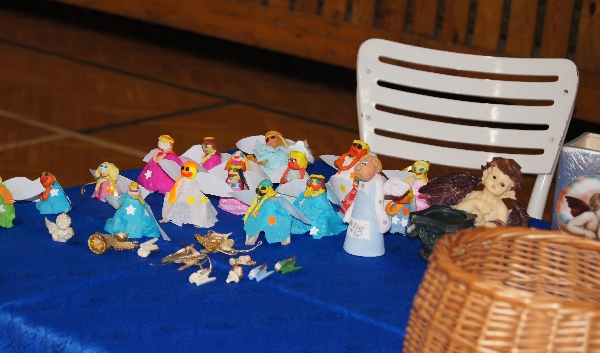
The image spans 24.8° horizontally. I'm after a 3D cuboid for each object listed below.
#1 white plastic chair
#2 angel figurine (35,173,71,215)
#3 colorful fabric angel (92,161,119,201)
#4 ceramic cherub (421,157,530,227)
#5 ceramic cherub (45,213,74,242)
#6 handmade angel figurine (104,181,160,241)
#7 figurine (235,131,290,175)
[{"bbox_3d":[0.259,0.191,2.631,0.460,0.810,0.520,7,16,10],"label":"white plastic chair"},{"bbox_3d":[-0.320,0.017,1.782,0.046,0.054,0.045,-3,18,-27],"label":"angel figurine"},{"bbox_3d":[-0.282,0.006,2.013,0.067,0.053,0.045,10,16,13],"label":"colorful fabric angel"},{"bbox_3d":[0.228,0.039,1.751,0.135,0.115,0.080,9,16,15],"label":"ceramic cherub"},{"bbox_3d":[-0.321,0.068,1.824,0.038,0.033,0.027,-5,19,-34],"label":"ceramic cherub"},{"bbox_3d":[-0.225,0.045,1.864,0.079,0.073,0.056,2,17,-14],"label":"handmade angel figurine"},{"bbox_3d":[-0.042,-0.021,1.936,0.088,0.088,0.055,10,16,17],"label":"figurine"}]

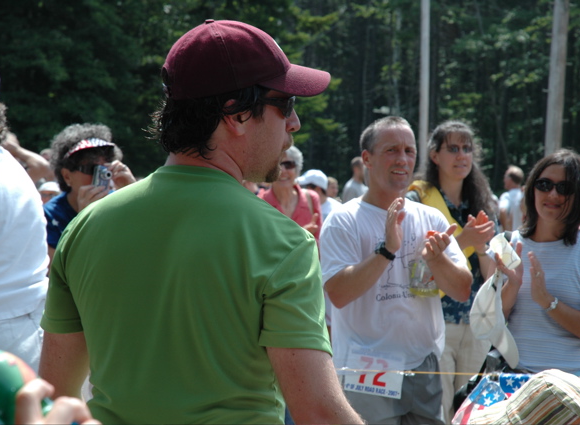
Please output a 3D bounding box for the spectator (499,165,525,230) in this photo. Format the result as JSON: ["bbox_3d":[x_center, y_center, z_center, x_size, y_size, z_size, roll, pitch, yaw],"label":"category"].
[{"bbox_3d":[2.111,0.426,17.610,0.330,1.750,0.500,2,1,41],"label":"spectator"}]

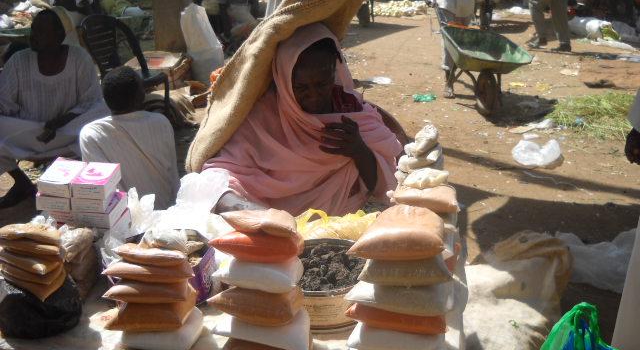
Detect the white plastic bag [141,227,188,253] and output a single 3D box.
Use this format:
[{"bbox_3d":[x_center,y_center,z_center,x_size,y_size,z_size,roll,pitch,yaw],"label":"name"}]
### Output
[{"bbox_3d":[-0.347,0.146,1.690,0.105,0.047,0.085,3,19,5],"label":"white plastic bag"}]

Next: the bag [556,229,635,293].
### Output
[{"bbox_3d":[1.345,0.410,3.633,0.430,0.200,0.300,3,20,5],"label":"bag"}]

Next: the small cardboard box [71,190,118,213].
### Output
[{"bbox_3d":[-0.637,0.058,2.192,0.094,0.043,0.190,2,19,3],"label":"small cardboard box"}]

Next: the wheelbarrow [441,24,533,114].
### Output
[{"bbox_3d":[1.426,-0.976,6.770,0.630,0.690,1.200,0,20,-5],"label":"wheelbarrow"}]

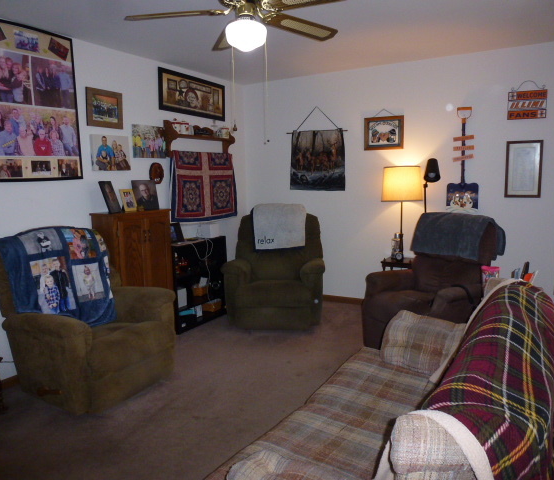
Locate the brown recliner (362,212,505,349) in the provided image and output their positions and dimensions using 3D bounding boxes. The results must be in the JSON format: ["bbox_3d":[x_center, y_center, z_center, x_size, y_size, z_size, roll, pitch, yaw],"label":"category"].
[{"bbox_3d":[1.268,0.362,3.484,0.844,1.043,0.814,-9,11,-43],"label":"brown recliner"}]

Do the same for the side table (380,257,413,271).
[{"bbox_3d":[1.208,0.476,4.345,0.310,0.582,0.290,4,10,30],"label":"side table"}]

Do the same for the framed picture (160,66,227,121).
[{"bbox_3d":[-0.823,-1.418,4.411,0.030,0.369,0.982,4,10,30],"label":"framed picture"}]

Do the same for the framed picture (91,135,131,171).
[{"bbox_3d":[-1.345,-0.703,3.608,0.030,0.278,0.360,4,10,30],"label":"framed picture"}]

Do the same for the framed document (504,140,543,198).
[{"bbox_3d":[2.062,-0.589,3.707,0.271,0.471,0.020,4,10,31],"label":"framed document"}]

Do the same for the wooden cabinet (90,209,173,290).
[{"bbox_3d":[-1.180,0.322,3.727,0.308,1.122,0.566,4,10,31],"label":"wooden cabinet"}]

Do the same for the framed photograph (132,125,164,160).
[{"bbox_3d":[-1.136,-0.868,3.945,0.030,0.275,0.366,4,10,30],"label":"framed photograph"}]

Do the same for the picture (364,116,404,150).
[{"bbox_3d":[1.058,-1.049,4.377,0.395,0.315,0.030,4,10,30],"label":"picture"}]

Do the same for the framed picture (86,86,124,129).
[{"bbox_3d":[-1.371,-1.037,3.526,0.025,0.287,0.342,4,10,30],"label":"framed picture"}]

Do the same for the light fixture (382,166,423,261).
[{"bbox_3d":[1.130,-0.234,4.043,0.372,0.854,0.372,4,10,31],"label":"light fixture"}]

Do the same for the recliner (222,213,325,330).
[{"bbox_3d":[-0.017,0.246,4.393,0.933,1.043,0.894,0,8,4],"label":"recliner"}]

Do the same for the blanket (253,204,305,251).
[{"bbox_3d":[0.026,-0.129,4.593,0.550,0.470,0.340,-1,9,0],"label":"blanket"}]

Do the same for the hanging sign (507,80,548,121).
[{"bbox_3d":[2.049,-1.148,3.632,0.286,0.308,0.012,4,10,31],"label":"hanging sign"}]

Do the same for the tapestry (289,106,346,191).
[{"bbox_3d":[0.434,-0.972,4.761,0.657,0.874,0.030,4,10,30],"label":"tapestry"}]

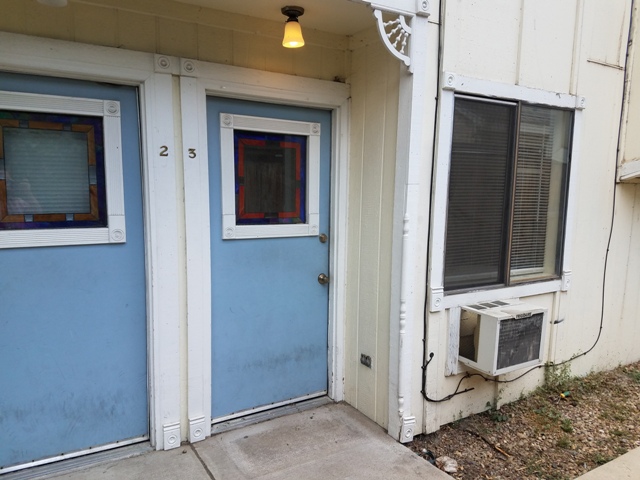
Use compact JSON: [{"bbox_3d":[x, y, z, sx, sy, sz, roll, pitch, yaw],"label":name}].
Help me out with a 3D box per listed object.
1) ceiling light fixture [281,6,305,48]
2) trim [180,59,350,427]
[{"bbox_3d":[-0.148,-1.188,2.694,0.129,0.187,0.129,1,7,0],"label":"ceiling light fixture"},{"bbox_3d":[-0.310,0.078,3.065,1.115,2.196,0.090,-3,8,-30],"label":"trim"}]

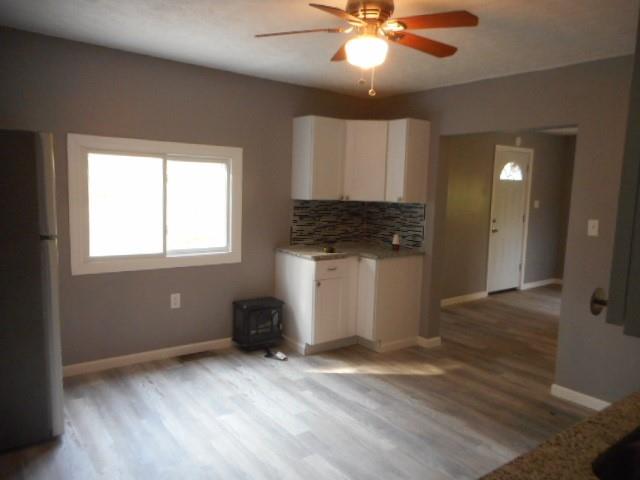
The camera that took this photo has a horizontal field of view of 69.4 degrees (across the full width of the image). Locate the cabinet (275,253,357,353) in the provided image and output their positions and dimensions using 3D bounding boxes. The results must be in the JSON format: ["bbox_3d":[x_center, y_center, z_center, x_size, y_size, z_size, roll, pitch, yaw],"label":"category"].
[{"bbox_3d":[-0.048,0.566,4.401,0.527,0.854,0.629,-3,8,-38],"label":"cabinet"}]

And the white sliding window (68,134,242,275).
[{"bbox_3d":[-1.260,-0.276,3.761,1.388,1.018,0.081,-3,8,-38],"label":"white sliding window"}]

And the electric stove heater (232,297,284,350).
[{"bbox_3d":[-0.556,0.779,4.214,0.440,0.437,0.222,-3,8,-38],"label":"electric stove heater"}]

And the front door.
[{"bbox_3d":[2.848,-0.271,6.928,0.947,2.142,0.074,-3,8,-38],"label":"front door"}]

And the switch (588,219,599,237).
[{"bbox_3d":[1.927,-0.083,3.257,0.012,0.114,0.068,-3,8,-38],"label":"switch"}]

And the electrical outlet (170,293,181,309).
[{"bbox_3d":[-1.207,0.516,3.880,0.078,0.118,0.012,-3,8,-38],"label":"electrical outlet"}]

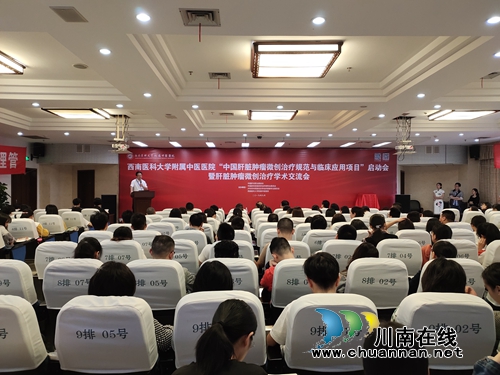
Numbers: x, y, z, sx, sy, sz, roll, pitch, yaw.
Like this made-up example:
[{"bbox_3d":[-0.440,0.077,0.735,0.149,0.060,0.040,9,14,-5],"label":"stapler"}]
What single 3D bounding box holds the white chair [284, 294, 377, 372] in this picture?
[{"bbox_3d":[0.400,1.010,1.830,0.540,0.970,0.600,0,0,0],"label":"white chair"}]

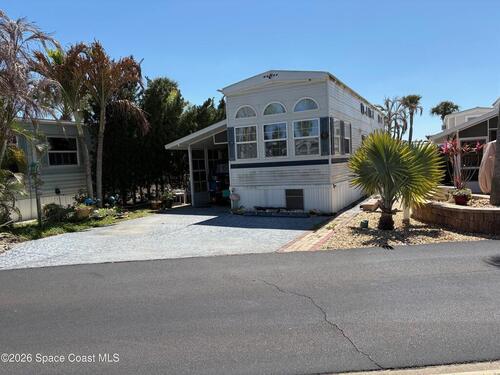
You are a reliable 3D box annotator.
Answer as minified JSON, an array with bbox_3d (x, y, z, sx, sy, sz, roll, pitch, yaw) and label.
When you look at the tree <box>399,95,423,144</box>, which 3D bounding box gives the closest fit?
[{"bbox_3d":[17.900,-6.241,42.083,2.700,8.400,2.700,-3,4,0],"label":"tree"}]

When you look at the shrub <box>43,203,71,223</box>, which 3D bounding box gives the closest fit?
[{"bbox_3d":[-6.418,0.773,12.446,0.900,0.680,0.850,-3,4,0],"label":"shrub"}]

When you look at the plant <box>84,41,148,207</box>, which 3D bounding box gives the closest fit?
[{"bbox_3d":[-5.861,-2.695,16.508,2.800,7.000,2.800,-3,4,0],"label":"plant"}]

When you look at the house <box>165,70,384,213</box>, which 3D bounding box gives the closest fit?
[{"bbox_3d":[1.975,-1.808,17.122,6.400,4.400,10.700,-1,4,28],"label":"house"}]

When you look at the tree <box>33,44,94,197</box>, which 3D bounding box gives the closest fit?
[{"bbox_3d":[-8.278,-2.550,16.830,2.900,6.900,2.900,-3,4,0],"label":"tree"}]

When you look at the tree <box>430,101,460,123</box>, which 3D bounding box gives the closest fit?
[{"bbox_3d":[21.891,-5.878,42.033,3.200,7.300,3.200,-3,4,0],"label":"tree"}]

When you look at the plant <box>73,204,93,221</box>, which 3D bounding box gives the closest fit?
[{"bbox_3d":[-5.600,0.797,12.547,0.660,0.540,0.620,-3,4,0],"label":"plant"}]

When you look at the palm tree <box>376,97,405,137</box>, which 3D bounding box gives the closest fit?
[{"bbox_3d":[13.537,-5.031,36.093,2.700,7.200,2.700,-3,4,0],"label":"palm tree"}]

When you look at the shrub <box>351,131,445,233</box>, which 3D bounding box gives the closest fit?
[{"bbox_3d":[3.306,-0.192,8.448,2.100,2.200,2.000,-3,4,0],"label":"shrub"}]

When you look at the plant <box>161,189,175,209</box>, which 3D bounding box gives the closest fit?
[{"bbox_3d":[-3.253,0.414,14.799,0.580,0.780,0.580,-3,4,0],"label":"plant"}]

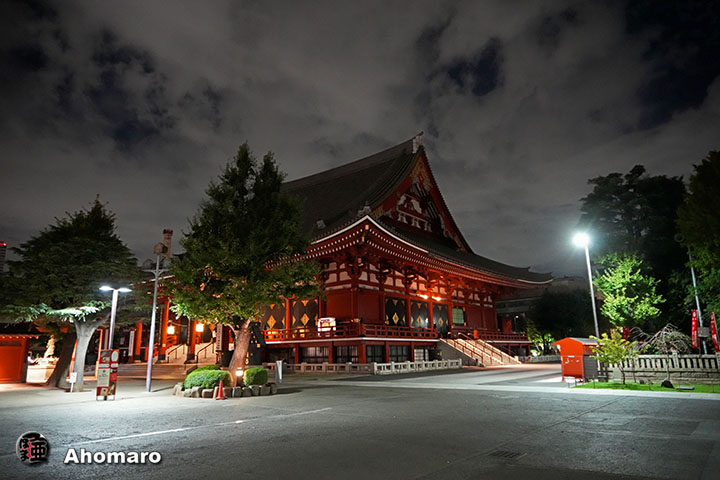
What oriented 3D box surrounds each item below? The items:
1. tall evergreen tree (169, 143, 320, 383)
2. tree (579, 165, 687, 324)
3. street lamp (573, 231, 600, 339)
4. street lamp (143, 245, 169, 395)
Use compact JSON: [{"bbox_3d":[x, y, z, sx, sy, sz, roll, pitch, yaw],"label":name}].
[{"bbox_3d":[-5.121,0.833,21.734,6.840,11.360,6.840,-1,-14,0],"label":"tall evergreen tree"},{"bbox_3d":[24.840,1.862,42.619,9.780,18.250,9.780,-1,-14,0],"label":"tree"},{"bbox_3d":[11.951,3.406,25.338,0.800,7.720,0.500,-1,-14,0],"label":"street lamp"},{"bbox_3d":[-10.291,3.756,24.097,1.300,7.410,0.700,-1,-14,0],"label":"street lamp"}]

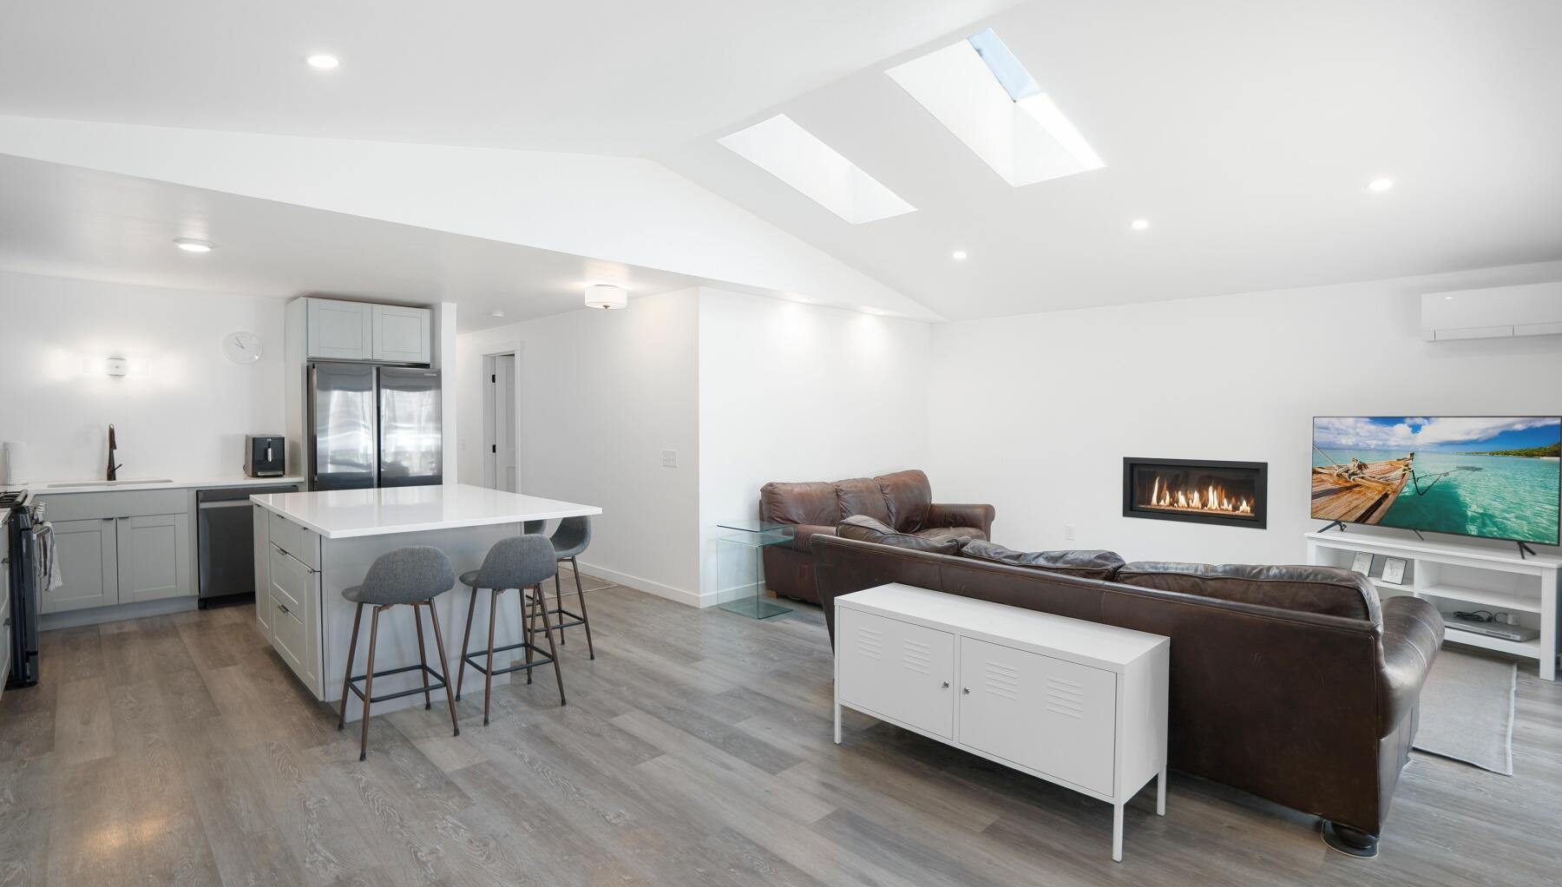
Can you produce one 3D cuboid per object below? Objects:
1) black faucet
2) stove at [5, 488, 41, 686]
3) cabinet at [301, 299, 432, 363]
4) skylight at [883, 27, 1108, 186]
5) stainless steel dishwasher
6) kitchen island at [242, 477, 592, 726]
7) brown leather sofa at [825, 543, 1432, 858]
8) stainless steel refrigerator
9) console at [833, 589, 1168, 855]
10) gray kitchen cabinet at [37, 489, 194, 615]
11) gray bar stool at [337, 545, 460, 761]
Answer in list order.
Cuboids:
[{"bbox_3d":[-4.852,0.070,5.056,0.230,0.420,0.090,2,2,44],"label":"black faucet"},{"bbox_3d":[-4.351,0.782,3.625,0.760,0.930,0.680,2,2,45],"label":"stove"},{"bbox_3d":[-3.623,-0.928,6.009,0.610,0.485,0.930,2,2,44],"label":"cabinet"},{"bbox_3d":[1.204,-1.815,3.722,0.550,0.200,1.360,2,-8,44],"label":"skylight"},{"bbox_3d":[-4.256,0.777,5.503,0.600,0.860,0.610,2,2,44],"label":"stainless steel dishwasher"},{"bbox_3d":[-2.056,0.790,3.926,1.880,0.918,1.250,2,2,45],"label":"kitchen island"},{"bbox_3d":[1.376,0.854,3.300,1.090,0.860,2.450,-2,2,-44],"label":"brown leather sofa"},{"bbox_3d":[-3.511,0.286,5.939,0.740,1.790,0.910,2,2,45],"label":"stainless steel refrigerator"},{"bbox_3d":[0.797,0.984,2.720,0.400,0.630,1.190,-1,2,-44],"label":"console"},{"bbox_3d":[-4.696,0.752,4.908,0.610,0.860,0.760,2,2,45],"label":"gray kitchen cabinet"},{"bbox_3d":[-1.711,0.854,3.086,0.470,0.870,0.420,2,2,44],"label":"gray bar stool"}]

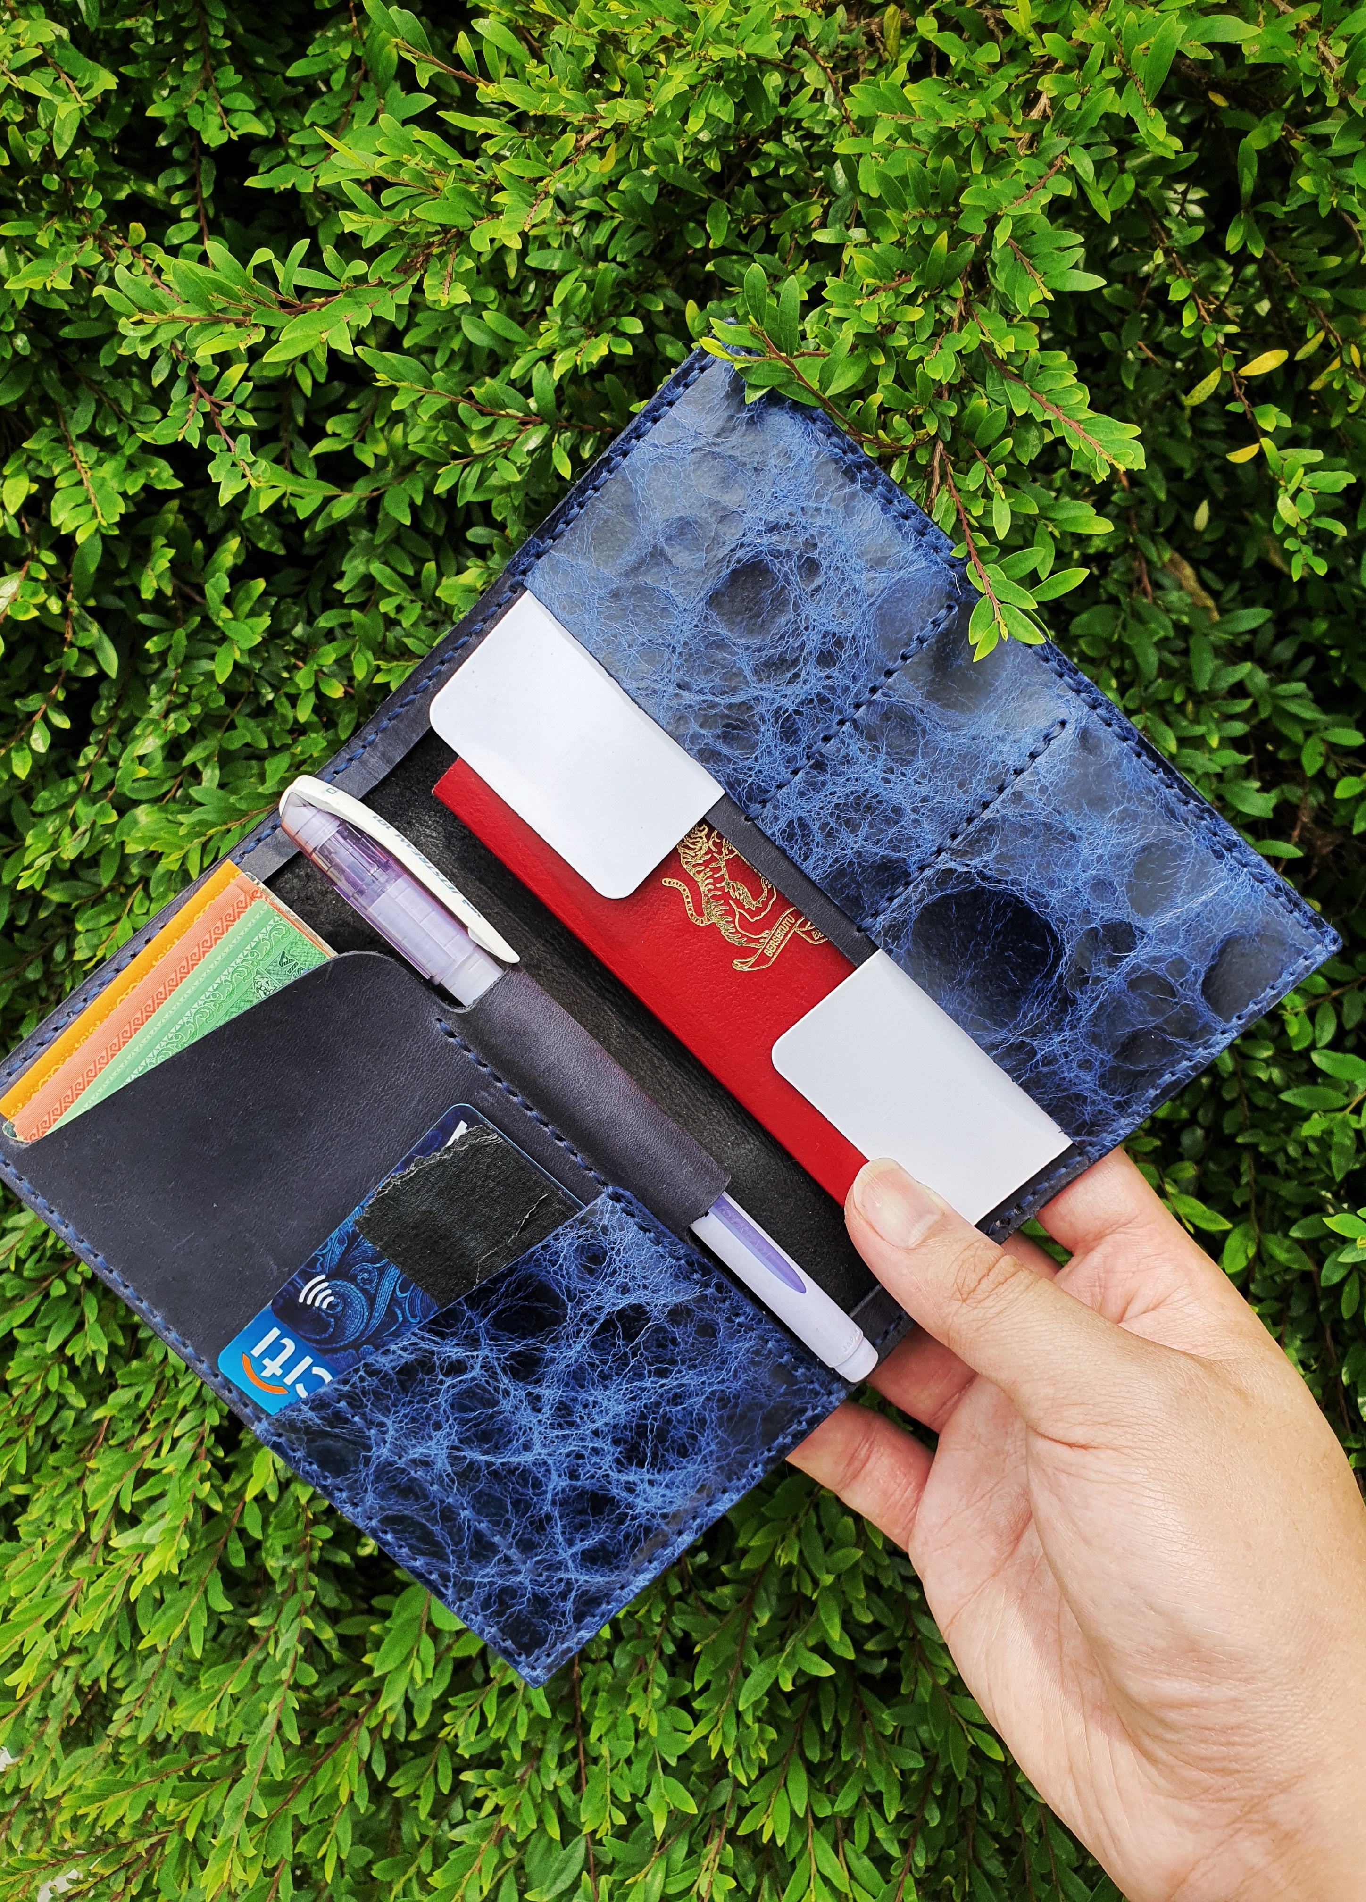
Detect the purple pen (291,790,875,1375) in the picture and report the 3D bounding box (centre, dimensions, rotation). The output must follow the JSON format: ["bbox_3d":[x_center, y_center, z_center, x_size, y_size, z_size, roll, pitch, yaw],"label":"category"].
[{"bbox_3d":[-0.018,0.024,0.263,0.015,0.151,0.013,-45,3,3],"label":"purple pen"}]

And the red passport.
[{"bbox_3d":[0.029,-0.017,0.266,0.125,0.088,0.005,46,9,-3],"label":"red passport"}]

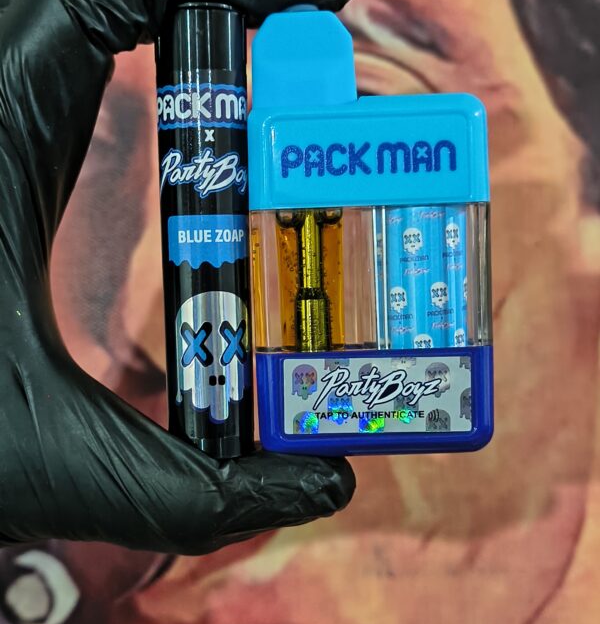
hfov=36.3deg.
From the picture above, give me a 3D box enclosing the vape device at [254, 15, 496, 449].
[{"bbox_3d":[0.013,-0.015,0.169,0.043,0.080,0.016,-1,2,5],"label":"vape device"}]

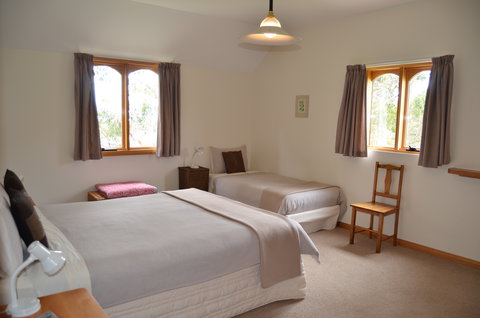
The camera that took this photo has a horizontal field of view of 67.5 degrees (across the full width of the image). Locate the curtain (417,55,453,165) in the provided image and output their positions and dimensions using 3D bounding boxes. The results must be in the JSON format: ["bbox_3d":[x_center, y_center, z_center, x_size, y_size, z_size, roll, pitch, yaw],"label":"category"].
[{"bbox_3d":[1.981,-0.464,3.618,0.100,1.107,0.268,-4,8,-37],"label":"curtain"}]

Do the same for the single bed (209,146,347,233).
[{"bbox_3d":[0.373,0.378,5.114,0.980,0.902,1.974,-4,8,-37],"label":"single bed"}]

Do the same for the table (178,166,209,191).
[{"bbox_3d":[-0.691,0.457,5.329,0.367,0.653,0.338,-4,8,-37],"label":"table"}]

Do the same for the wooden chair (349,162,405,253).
[{"bbox_3d":[1.529,0.524,4.005,0.416,0.914,0.402,-4,8,-37],"label":"wooden chair"}]

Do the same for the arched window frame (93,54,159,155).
[{"bbox_3d":[-1.492,-0.675,4.813,1.029,1.269,0.100,-4,8,-37],"label":"arched window frame"}]

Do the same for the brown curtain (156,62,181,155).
[{"bbox_3d":[-1.003,-0.683,5.084,0.360,1.297,0.100,-4,8,-37],"label":"brown curtain"}]

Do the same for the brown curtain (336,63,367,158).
[{"bbox_3d":[1.377,-0.589,4.407,0.100,1.093,0.395,-4,8,-37],"label":"brown curtain"}]

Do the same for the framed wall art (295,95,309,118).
[{"bbox_3d":[0.883,-0.745,5.135,0.025,0.316,0.251,-4,8,-37],"label":"framed wall art"}]

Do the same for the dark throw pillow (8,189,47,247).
[{"bbox_3d":[-1.188,0.330,2.020,0.140,0.390,0.400,-27,20,-28],"label":"dark throw pillow"}]

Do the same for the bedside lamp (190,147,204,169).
[{"bbox_3d":[-0.632,-0.025,5.319,0.200,0.310,0.120,0,7,-9],"label":"bedside lamp"}]

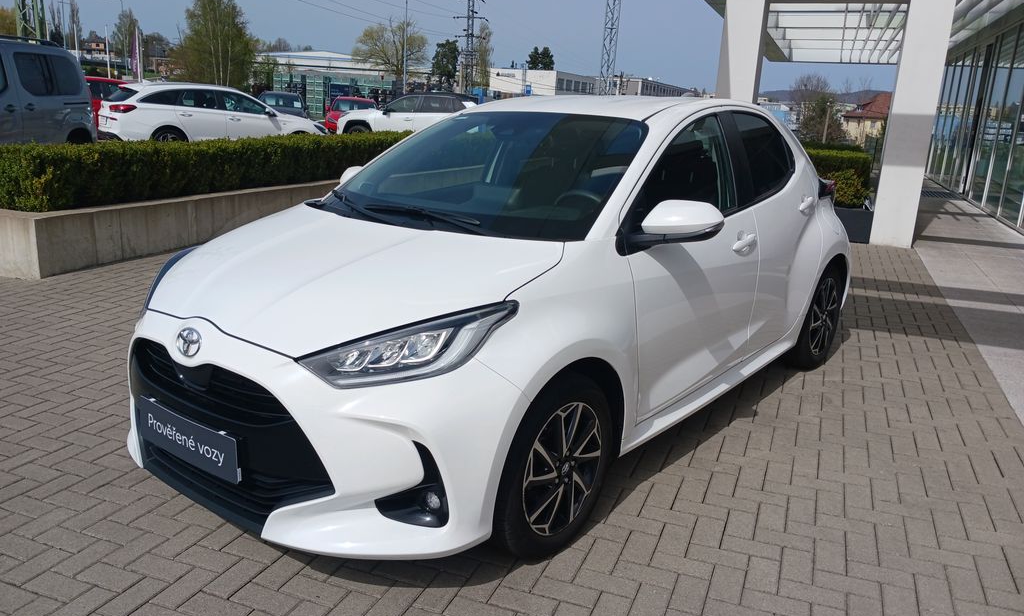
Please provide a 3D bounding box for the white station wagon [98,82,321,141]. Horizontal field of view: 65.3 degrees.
[{"bbox_3d":[-6.123,-3.937,16.790,4.585,1.475,1.795,-7,18,-37],"label":"white station wagon"}]

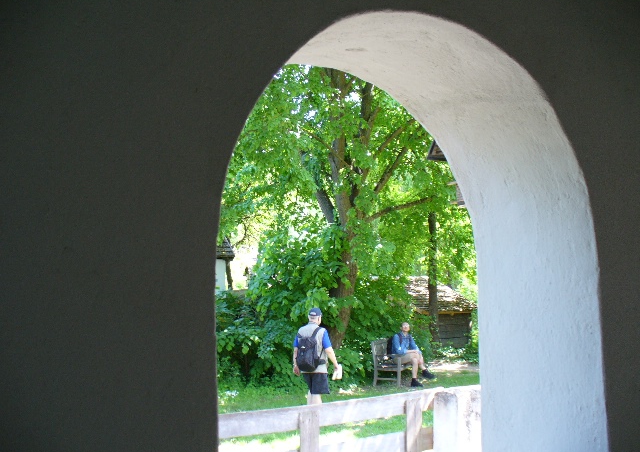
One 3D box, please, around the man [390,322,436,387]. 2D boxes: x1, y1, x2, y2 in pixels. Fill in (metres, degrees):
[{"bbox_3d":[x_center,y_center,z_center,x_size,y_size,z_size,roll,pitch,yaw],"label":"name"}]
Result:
[{"bbox_3d":[1.845,2.546,13.500,0.820,1.280,0.520,-2,-4,32],"label":"man"}]

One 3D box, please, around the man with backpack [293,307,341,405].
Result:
[{"bbox_3d":[-0.050,2.052,9.750,0.620,1.770,0.520,-2,-3,21],"label":"man with backpack"}]

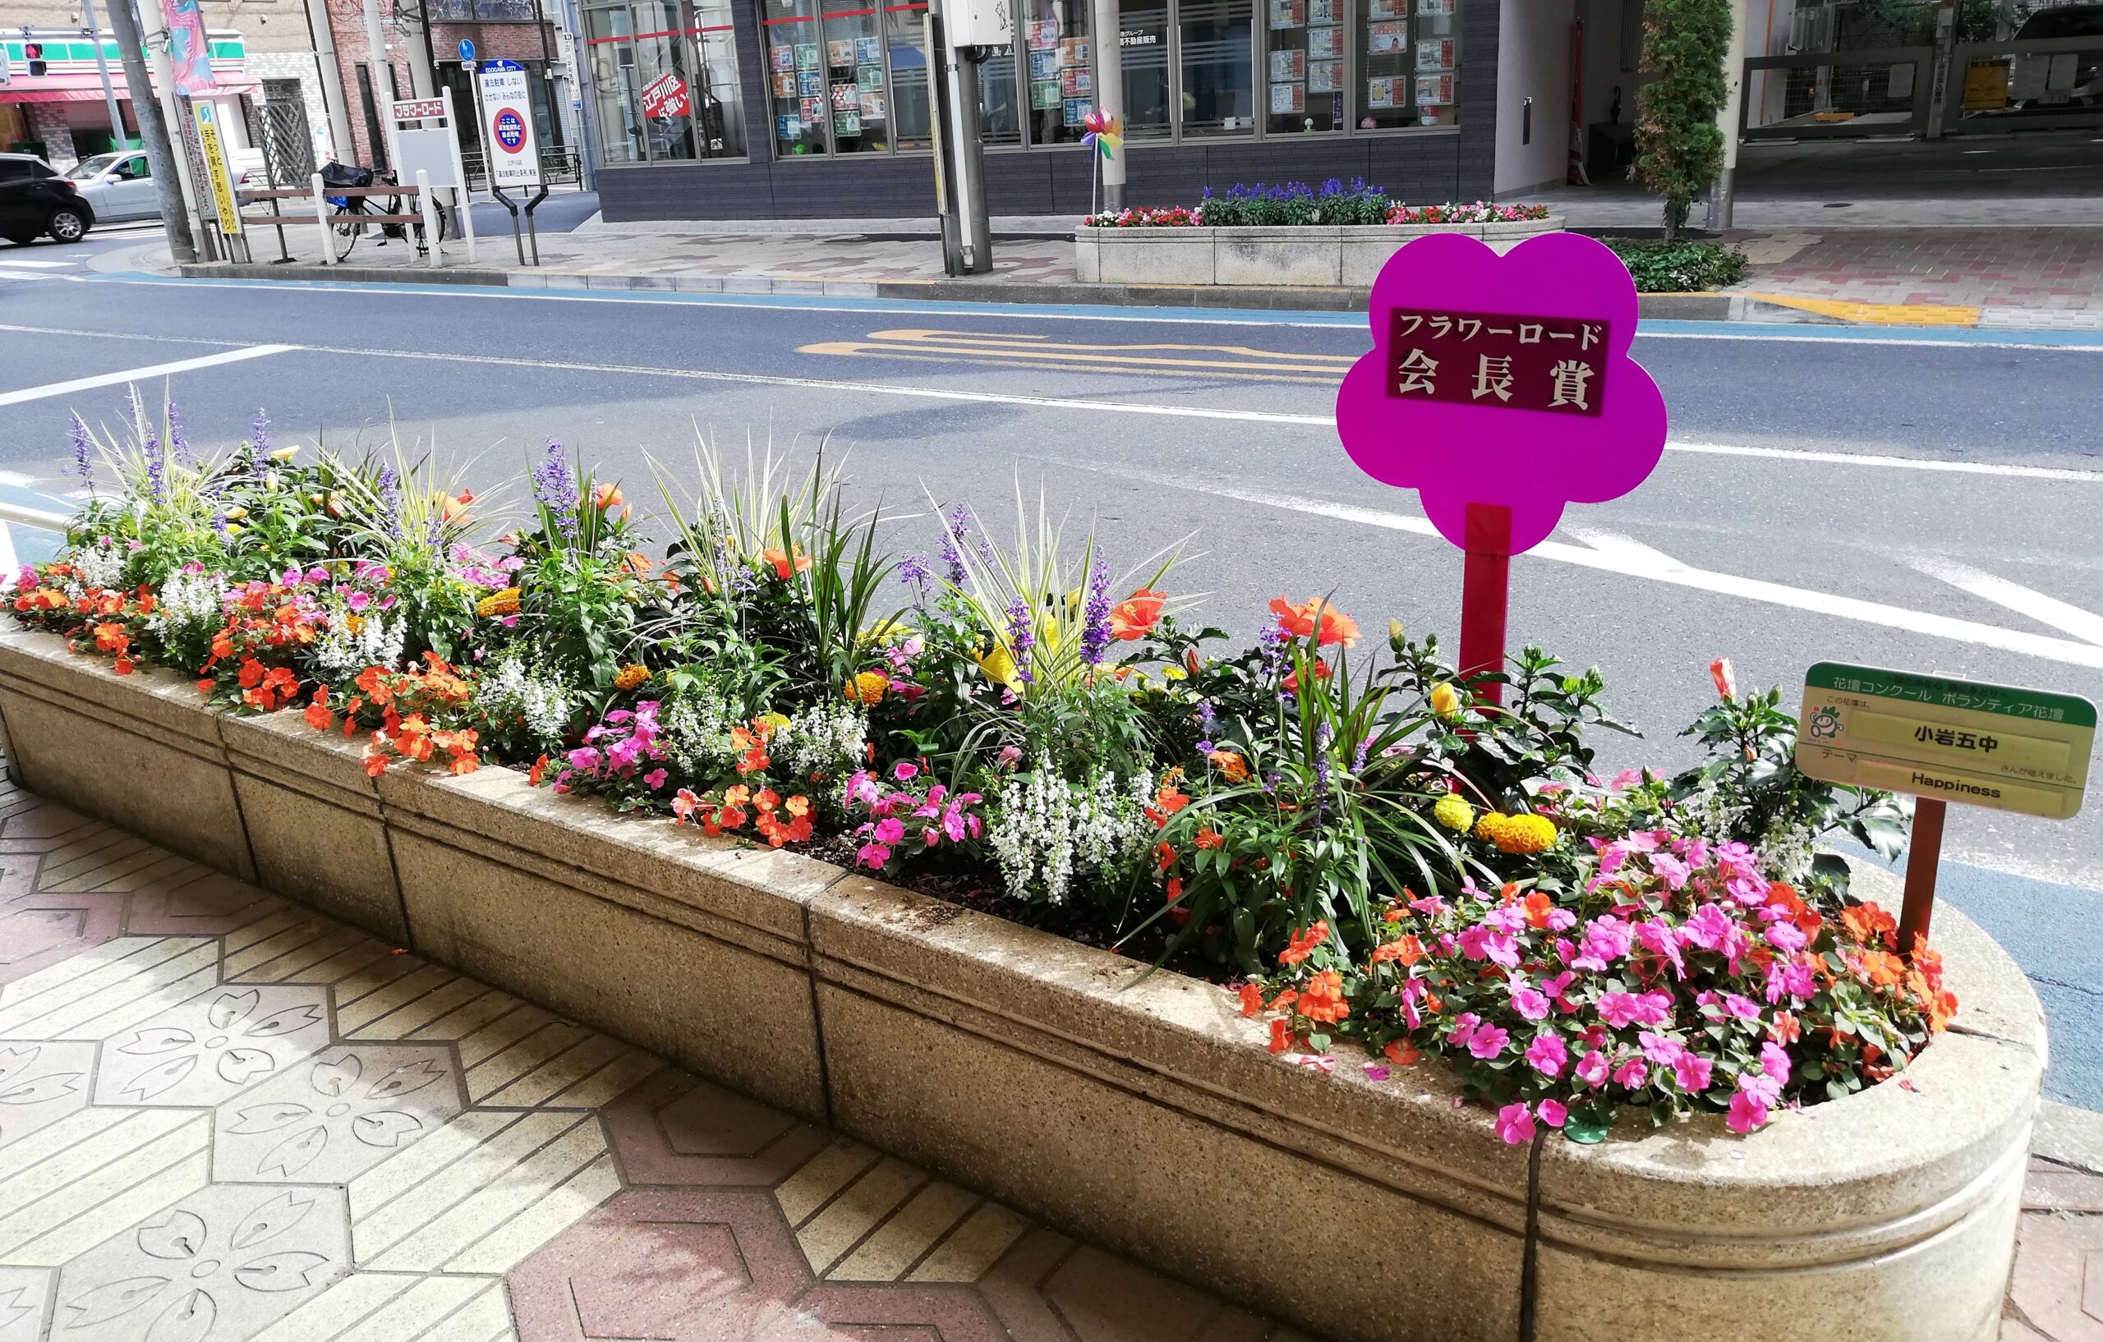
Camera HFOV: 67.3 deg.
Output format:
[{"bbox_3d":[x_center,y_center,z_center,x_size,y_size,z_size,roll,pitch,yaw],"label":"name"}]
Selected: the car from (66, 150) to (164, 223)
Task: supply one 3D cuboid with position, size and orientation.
[{"bbox_3d":[-18.109,-9.373,30.908,1.740,1.440,4.500,10,24,32],"label":"car"}]

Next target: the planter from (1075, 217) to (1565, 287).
[{"bbox_3d":[1.795,-3.026,11.362,3.800,0.400,0.800,11,25,34],"label":"planter"}]

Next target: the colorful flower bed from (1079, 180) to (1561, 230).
[{"bbox_3d":[1.775,-3.335,11.249,3.600,0.300,0.660,11,25,34],"label":"colorful flower bed"}]

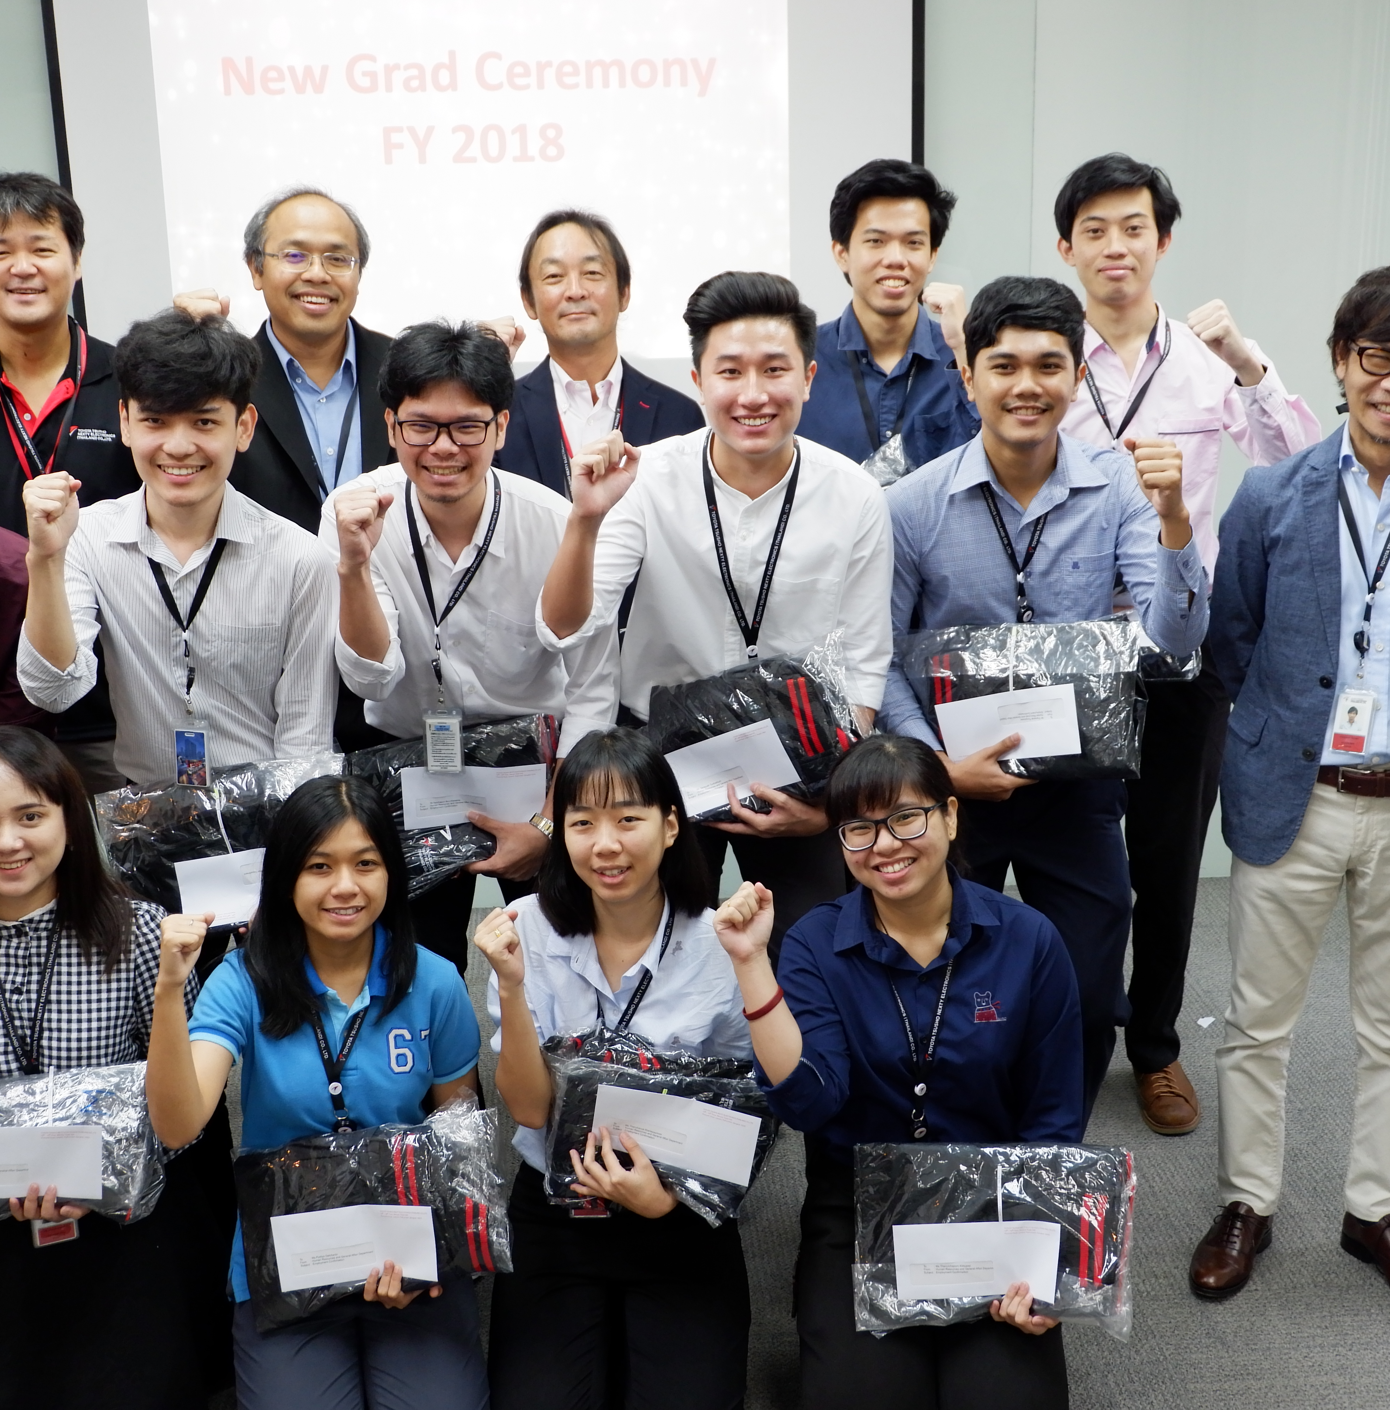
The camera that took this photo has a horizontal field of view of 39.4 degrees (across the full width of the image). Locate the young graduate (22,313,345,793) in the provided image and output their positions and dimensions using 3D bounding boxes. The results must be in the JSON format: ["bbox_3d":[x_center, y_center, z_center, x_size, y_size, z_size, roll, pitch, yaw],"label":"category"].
[{"bbox_3d":[-0.721,0.197,2.999,0.480,1.620,0.500,-4,15,-12],"label":"young graduate"}]

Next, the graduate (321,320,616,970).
[{"bbox_3d":[-0.331,0.176,3.120,0.480,1.590,0.550,-3,15,-6],"label":"graduate"}]

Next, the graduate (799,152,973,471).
[{"bbox_3d":[0.349,-0.049,3.543,0.530,1.800,0.430,0,15,6],"label":"graduate"}]

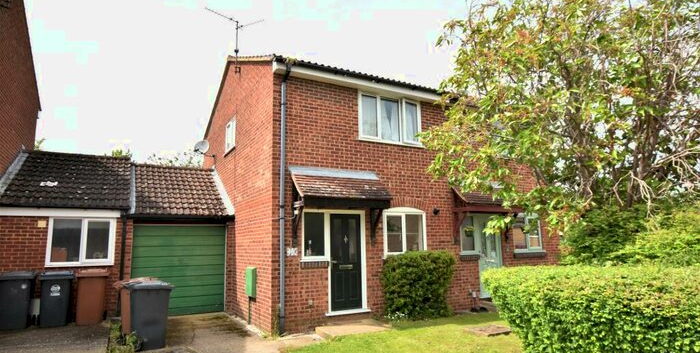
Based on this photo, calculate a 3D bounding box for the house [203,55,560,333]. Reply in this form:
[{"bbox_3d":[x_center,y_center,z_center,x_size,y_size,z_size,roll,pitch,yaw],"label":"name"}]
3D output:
[{"bbox_3d":[0.320,0.180,13.195,8.700,7.150,8.400,4,-11,-29],"label":"house"}]

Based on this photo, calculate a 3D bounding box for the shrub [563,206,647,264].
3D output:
[{"bbox_3d":[6.107,1.824,9.800,1.950,2.300,1.800,4,-11,-29],"label":"shrub"}]

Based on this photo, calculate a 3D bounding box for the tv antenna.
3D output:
[{"bbox_3d":[-2.883,-3.462,10.184,0.947,1.550,1.178,-9,-13,40],"label":"tv antenna"}]

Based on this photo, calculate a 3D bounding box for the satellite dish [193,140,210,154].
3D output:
[{"bbox_3d":[-4.527,-0.914,12.450,0.500,0.450,0.360,-5,-10,20],"label":"satellite dish"}]

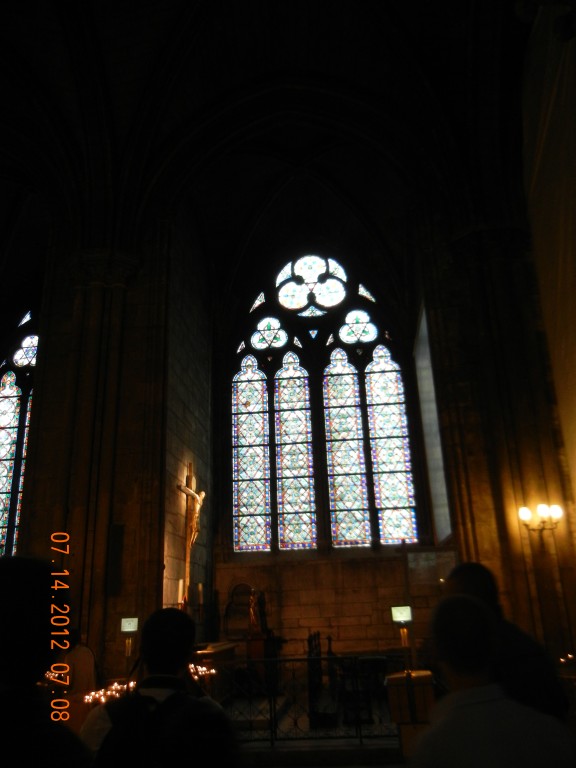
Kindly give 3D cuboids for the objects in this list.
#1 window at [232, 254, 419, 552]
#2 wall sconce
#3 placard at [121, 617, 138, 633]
[{"bbox_3d":[0.647,0.144,14.654,3.793,6.833,0.300,-4,-20,5],"label":"window"},{"bbox_3d":[3.016,1.606,7.950,0.472,0.309,0.350,-4,-20,5],"label":"wall sconce"},{"bbox_3d":[-1.887,2.873,7.939,0.201,0.142,0.030,-4,-20,5],"label":"placard"}]

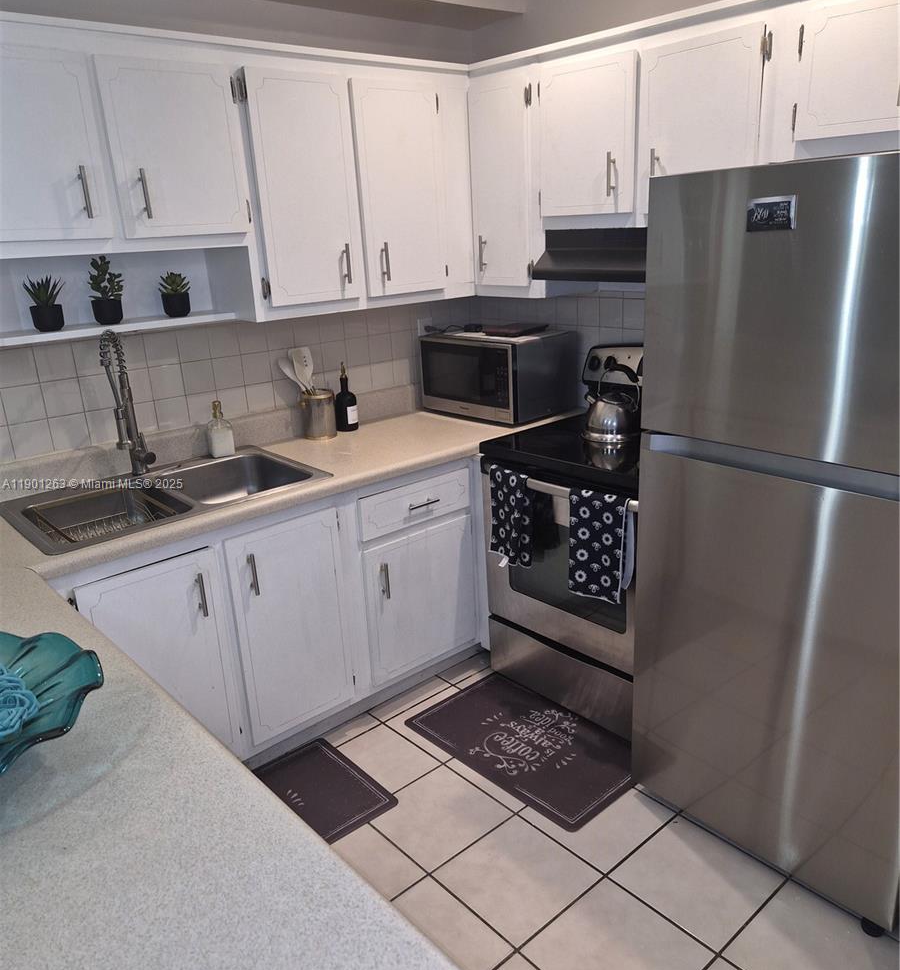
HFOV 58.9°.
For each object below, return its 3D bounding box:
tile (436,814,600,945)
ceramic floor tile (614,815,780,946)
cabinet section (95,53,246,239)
[{"bbox_3d":[0.179,1.040,2.116,0.325,0.010,0.325,-17,22,-38],"label":"tile"},{"bbox_3d":[0.642,1.028,2.077,0.325,0.010,0.325,-17,22,-38],"label":"ceramic floor tile"},{"bbox_3d":[-0.851,-0.945,2.300,0.362,0.446,0.325,-17,22,-38],"label":"cabinet section"}]

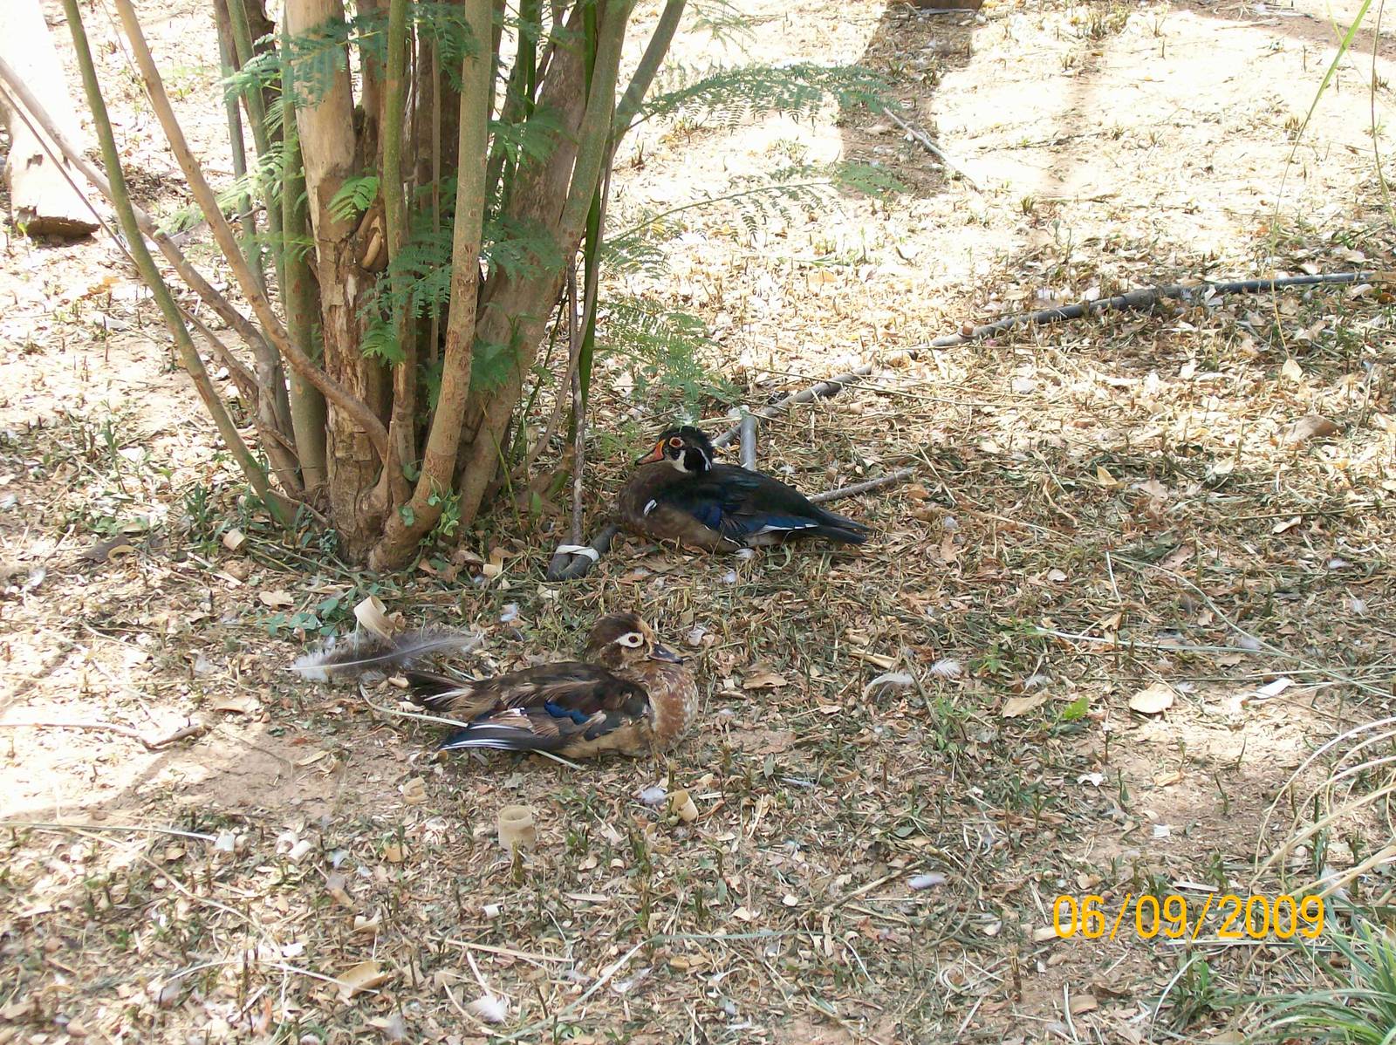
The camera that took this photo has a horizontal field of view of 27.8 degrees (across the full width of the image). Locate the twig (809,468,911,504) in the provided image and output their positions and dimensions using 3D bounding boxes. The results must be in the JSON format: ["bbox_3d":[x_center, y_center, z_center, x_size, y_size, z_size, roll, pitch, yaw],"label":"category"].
[{"bbox_3d":[0.250,-0.057,4.312,0.215,0.016,0.018,-16,26,-36],"label":"twig"}]

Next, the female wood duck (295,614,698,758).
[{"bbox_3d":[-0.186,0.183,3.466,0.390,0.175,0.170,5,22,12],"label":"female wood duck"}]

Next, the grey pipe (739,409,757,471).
[{"bbox_3d":[0.077,-0.112,4.310,0.024,0.125,0.024,0,19,0],"label":"grey pipe"}]

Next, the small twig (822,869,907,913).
[{"bbox_3d":[0.184,0.406,3.116,0.136,0.009,0.010,-19,28,-41],"label":"small twig"}]

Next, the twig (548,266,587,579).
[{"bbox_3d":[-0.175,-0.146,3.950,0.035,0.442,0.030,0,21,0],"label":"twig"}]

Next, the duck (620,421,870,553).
[{"bbox_3d":[0.071,-0.063,4.102,0.365,0.178,0.160,2,21,6],"label":"duck"}]

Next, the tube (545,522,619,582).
[{"bbox_3d":[-0.167,0.034,4.037,0.065,0.042,0.150,9,23,22],"label":"tube"}]

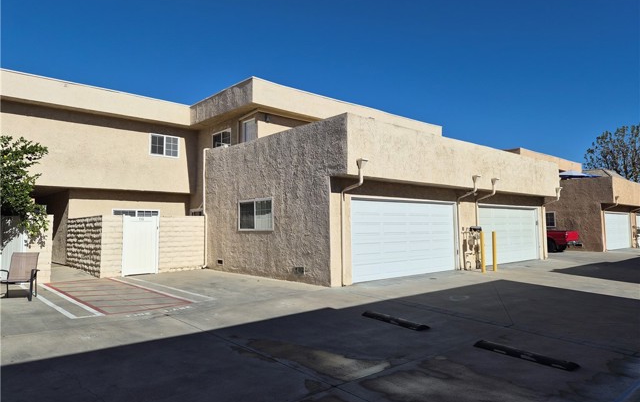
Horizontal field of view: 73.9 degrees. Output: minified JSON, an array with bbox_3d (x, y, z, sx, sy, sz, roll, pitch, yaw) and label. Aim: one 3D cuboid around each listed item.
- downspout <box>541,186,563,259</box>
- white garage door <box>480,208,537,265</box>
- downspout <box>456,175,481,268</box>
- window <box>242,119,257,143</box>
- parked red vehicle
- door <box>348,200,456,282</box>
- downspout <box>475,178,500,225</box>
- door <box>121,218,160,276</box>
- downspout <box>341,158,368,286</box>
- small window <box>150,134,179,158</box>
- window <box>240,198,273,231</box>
[{"bbox_3d":[10.038,0.977,18.484,0.300,3.070,0.750,3,-4,-41],"label":"downspout"},{"bbox_3d":[7.469,1.356,16.733,4.900,2.130,0.100,3,-4,-41],"label":"white garage door"},{"bbox_3d":[4.782,0.727,13.858,0.300,3.070,0.750,3,-4,-41],"label":"downspout"},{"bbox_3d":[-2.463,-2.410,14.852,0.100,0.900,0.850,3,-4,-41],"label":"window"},{"bbox_3d":[11.955,1.975,24.424,1.900,1.700,5.200,3,-4,-41],"label":"parked red vehicle"},{"bbox_3d":[2.608,1.124,12.455,4.850,2.130,0.100,3,-4,-41],"label":"door"},{"bbox_3d":[5.696,0.770,14.662,0.300,3.070,0.750,3,-4,-41],"label":"downspout"},{"bbox_3d":[-5.407,1.341,12.809,1.020,1.760,0.080,3,-4,-41],"label":"door"},{"bbox_3d":[0.765,0.535,10.322,0.300,3.070,0.750,3,-4,-41],"label":"downspout"},{"bbox_3d":[-6.306,-2.222,17.276,1.210,0.880,0.100,3,-4,-41],"label":"small window"},{"bbox_3d":[-1.902,0.423,12.543,0.100,0.920,1.820,3,-4,-41],"label":"window"}]

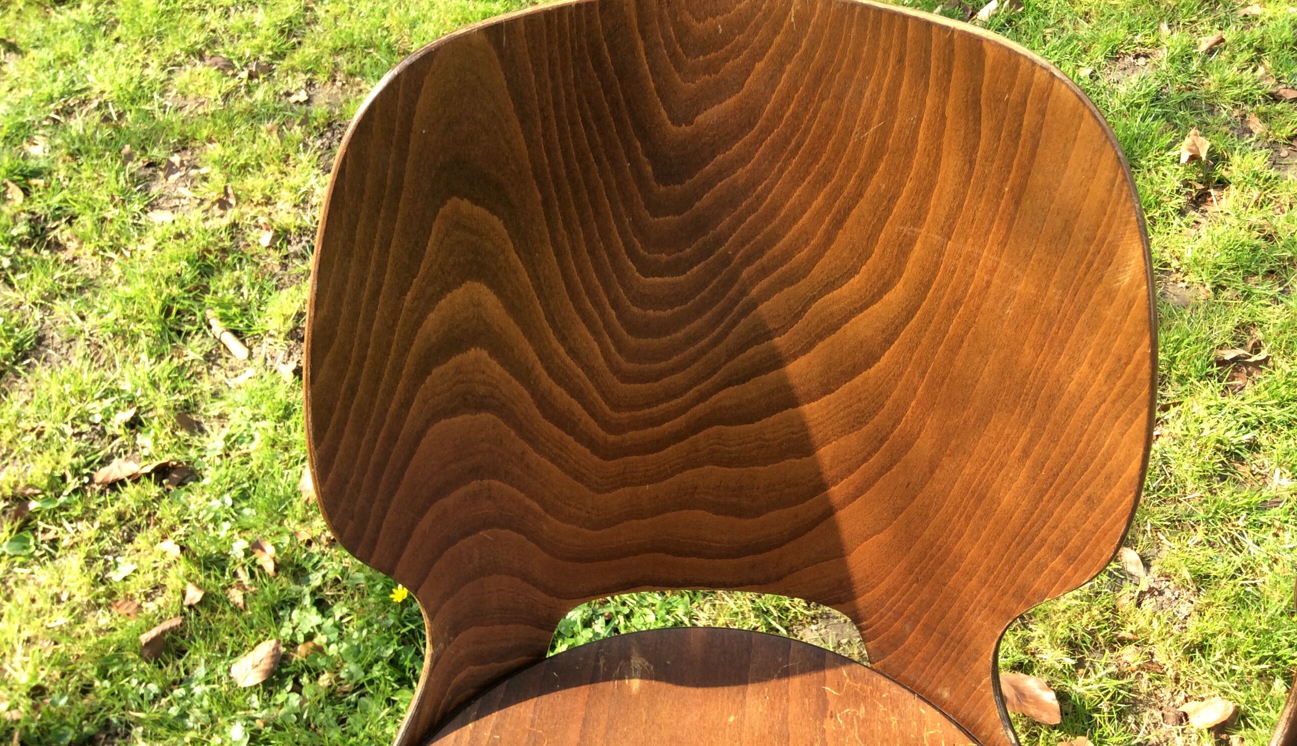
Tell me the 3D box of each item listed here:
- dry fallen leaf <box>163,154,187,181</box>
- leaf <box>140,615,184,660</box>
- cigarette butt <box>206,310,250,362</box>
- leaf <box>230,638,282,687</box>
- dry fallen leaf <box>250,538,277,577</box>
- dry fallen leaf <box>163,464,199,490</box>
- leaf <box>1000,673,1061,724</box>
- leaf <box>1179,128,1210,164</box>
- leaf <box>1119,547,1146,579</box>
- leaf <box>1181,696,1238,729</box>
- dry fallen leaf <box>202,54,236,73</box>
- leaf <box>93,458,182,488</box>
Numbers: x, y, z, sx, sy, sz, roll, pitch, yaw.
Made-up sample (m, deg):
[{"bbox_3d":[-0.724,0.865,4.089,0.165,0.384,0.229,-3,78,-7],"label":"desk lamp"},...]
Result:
[{"bbox_3d":[-0.714,-0.310,1.804,0.033,0.020,0.045,7,44,7],"label":"dry fallen leaf"},{"bbox_3d":[-0.487,0.266,1.198,0.048,0.025,0.032,-34,56,-28],"label":"leaf"},{"bbox_3d":[-0.512,-0.046,1.455,0.012,0.012,0.088,-30,54,-25],"label":"cigarette butt"},{"bbox_3d":[-0.389,0.288,1.188,0.038,0.014,0.055,27,50,25],"label":"leaf"},{"bbox_3d":[-0.412,0.197,1.282,0.026,0.016,0.047,-23,49,-22],"label":"dry fallen leaf"},{"bbox_3d":[-0.532,0.118,1.363,0.040,0.015,0.026,-14,46,-14],"label":"dry fallen leaf"},{"bbox_3d":[0.366,0.313,1.159,0.070,0.018,0.044,32,54,26],"label":"leaf"},{"bbox_3d":[0.837,-0.348,1.836,0.045,0.028,0.054,0,44,0],"label":"leaf"},{"bbox_3d":[0.510,0.201,1.266,0.024,0.015,0.041,-14,49,-13],"label":"leaf"},{"bbox_3d":[0.537,0.325,1.146,0.058,0.020,0.033,-13,48,-12],"label":"leaf"},{"bbox_3d":[-0.686,-0.495,1.913,0.061,0.018,0.036,16,49,15],"label":"dry fallen leaf"},{"bbox_3d":[-0.574,0.112,1.344,0.096,0.022,0.036,-7,47,-7],"label":"leaf"}]

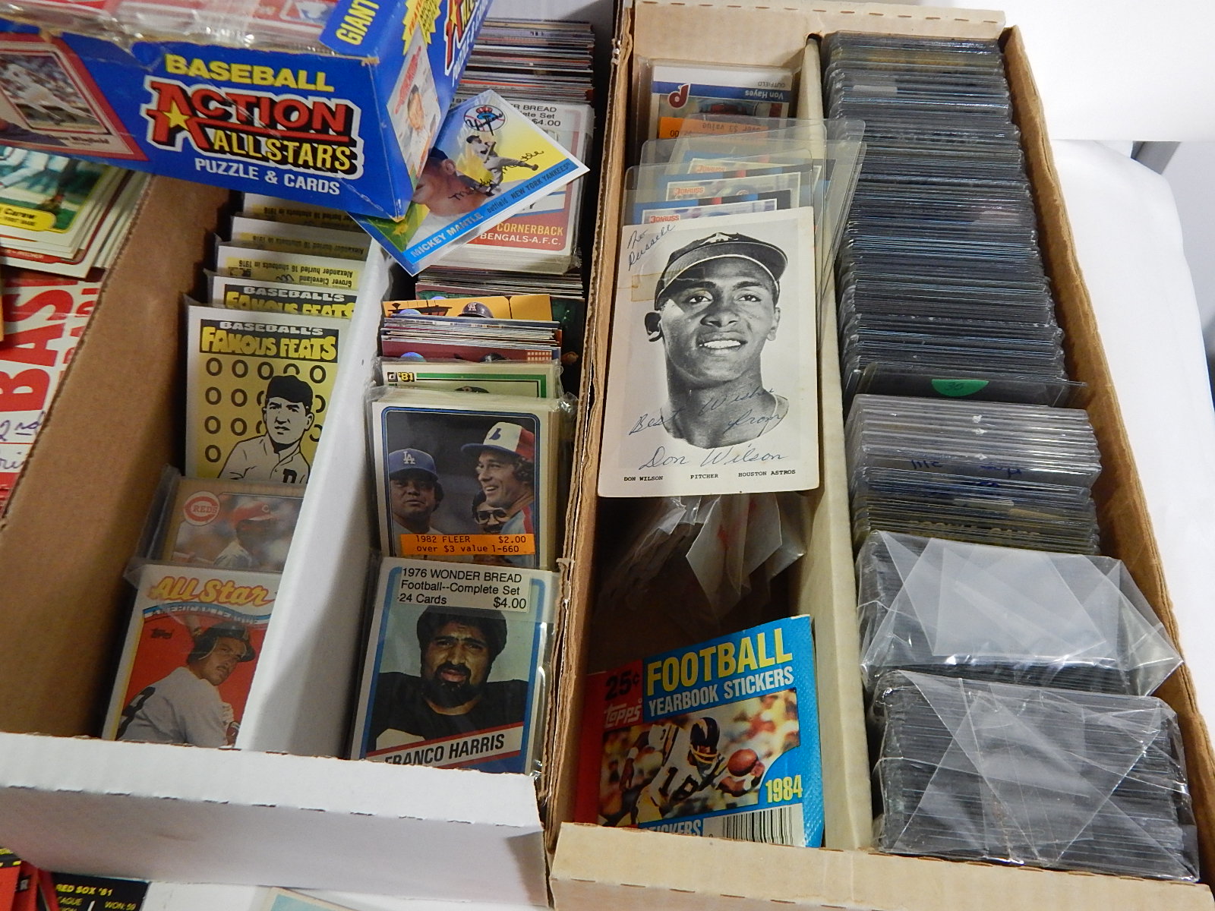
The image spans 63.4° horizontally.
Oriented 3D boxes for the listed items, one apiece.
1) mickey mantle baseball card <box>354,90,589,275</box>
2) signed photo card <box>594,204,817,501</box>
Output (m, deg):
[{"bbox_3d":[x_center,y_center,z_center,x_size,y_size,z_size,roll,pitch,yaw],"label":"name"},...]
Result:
[{"bbox_3d":[-0.061,-0.112,0.394,0.089,0.001,0.064,-37,68,-23],"label":"mickey mantle baseball card"},{"bbox_3d":[0.039,-0.042,0.372,0.078,0.001,0.126,-3,61,14],"label":"signed photo card"}]

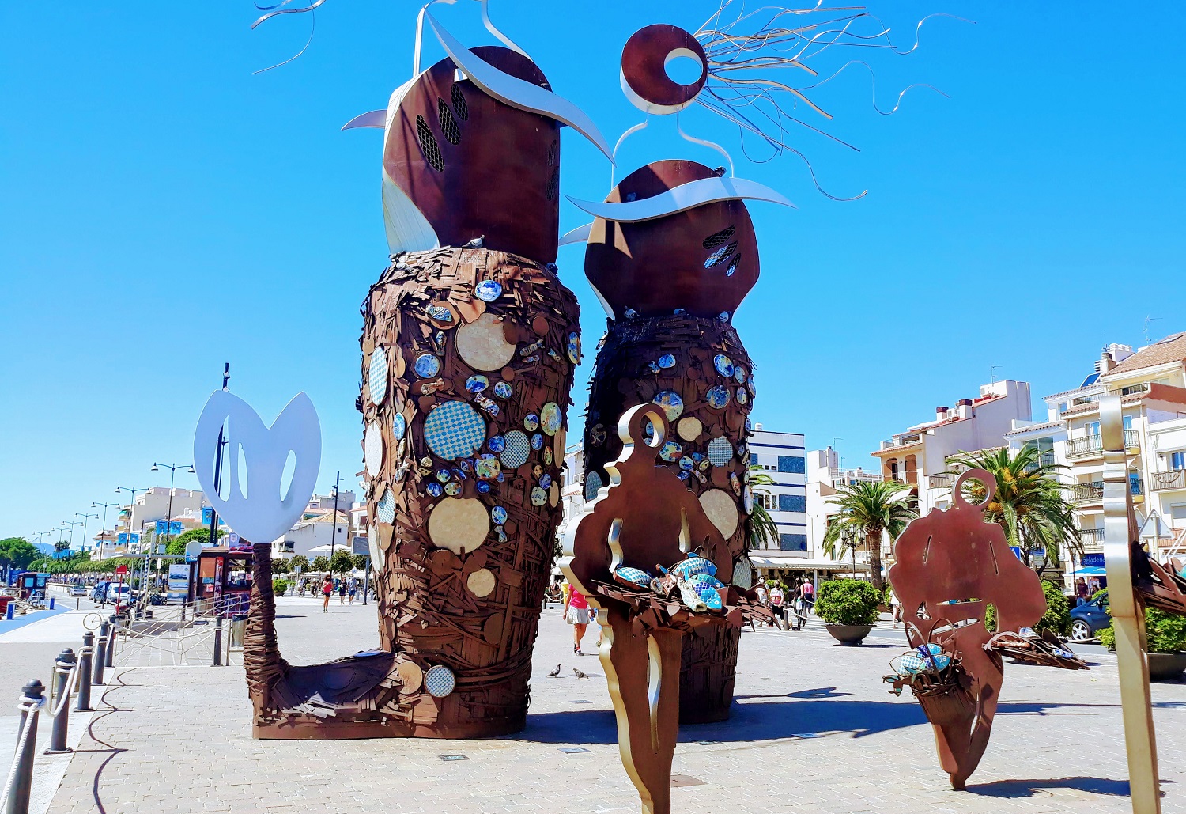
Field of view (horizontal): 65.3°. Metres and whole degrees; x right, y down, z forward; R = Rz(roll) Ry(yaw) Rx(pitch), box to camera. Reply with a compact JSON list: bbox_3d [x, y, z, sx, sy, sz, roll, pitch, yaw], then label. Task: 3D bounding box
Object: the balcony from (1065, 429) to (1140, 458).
[{"bbox_3d":[31.918,2.468,57.859,1.090,1.420,4.070,7,-12,-30],"label":"balcony"}]

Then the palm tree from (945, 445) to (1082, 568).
[{"bbox_3d":[13.030,4.175,28.967,4.600,5.997,4.600,1,-11,0],"label":"palm tree"}]

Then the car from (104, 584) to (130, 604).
[{"bbox_3d":[-40.598,15.859,78.974,1.800,1.750,4.350,7,-12,-31],"label":"car"}]

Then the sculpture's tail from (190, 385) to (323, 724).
[{"bbox_3d":[-3.391,1.513,9.204,1.300,3.320,0.500,2,-11,-8],"label":"sculpture's tail"}]

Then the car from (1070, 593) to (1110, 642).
[{"bbox_3d":[14.319,5.801,25.886,4.050,1.450,1.700,1,-11,-2],"label":"car"}]

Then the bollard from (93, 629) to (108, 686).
[{"bbox_3d":[-6.639,3.324,12.539,0.190,0.840,0.190,1,-11,0],"label":"bollard"}]

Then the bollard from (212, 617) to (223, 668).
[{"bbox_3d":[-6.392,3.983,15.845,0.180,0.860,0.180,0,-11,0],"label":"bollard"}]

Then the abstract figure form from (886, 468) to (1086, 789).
[{"bbox_3d":[2.848,1.636,6.926,1.310,2.423,0.720,0,-11,8],"label":"abstract figure form"}]

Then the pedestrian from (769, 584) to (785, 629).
[{"bbox_3d":[6.019,6.443,30.200,0.500,1.600,0.380,3,-11,-8],"label":"pedestrian"}]

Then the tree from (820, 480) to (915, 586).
[{"bbox_3d":[12.498,6.421,41.730,4.400,6.299,4.400,1,-11,0],"label":"tree"}]

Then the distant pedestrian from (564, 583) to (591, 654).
[{"bbox_3d":[-0.327,4.210,19.037,0.580,1.670,0.420,2,-11,-8],"label":"distant pedestrian"}]

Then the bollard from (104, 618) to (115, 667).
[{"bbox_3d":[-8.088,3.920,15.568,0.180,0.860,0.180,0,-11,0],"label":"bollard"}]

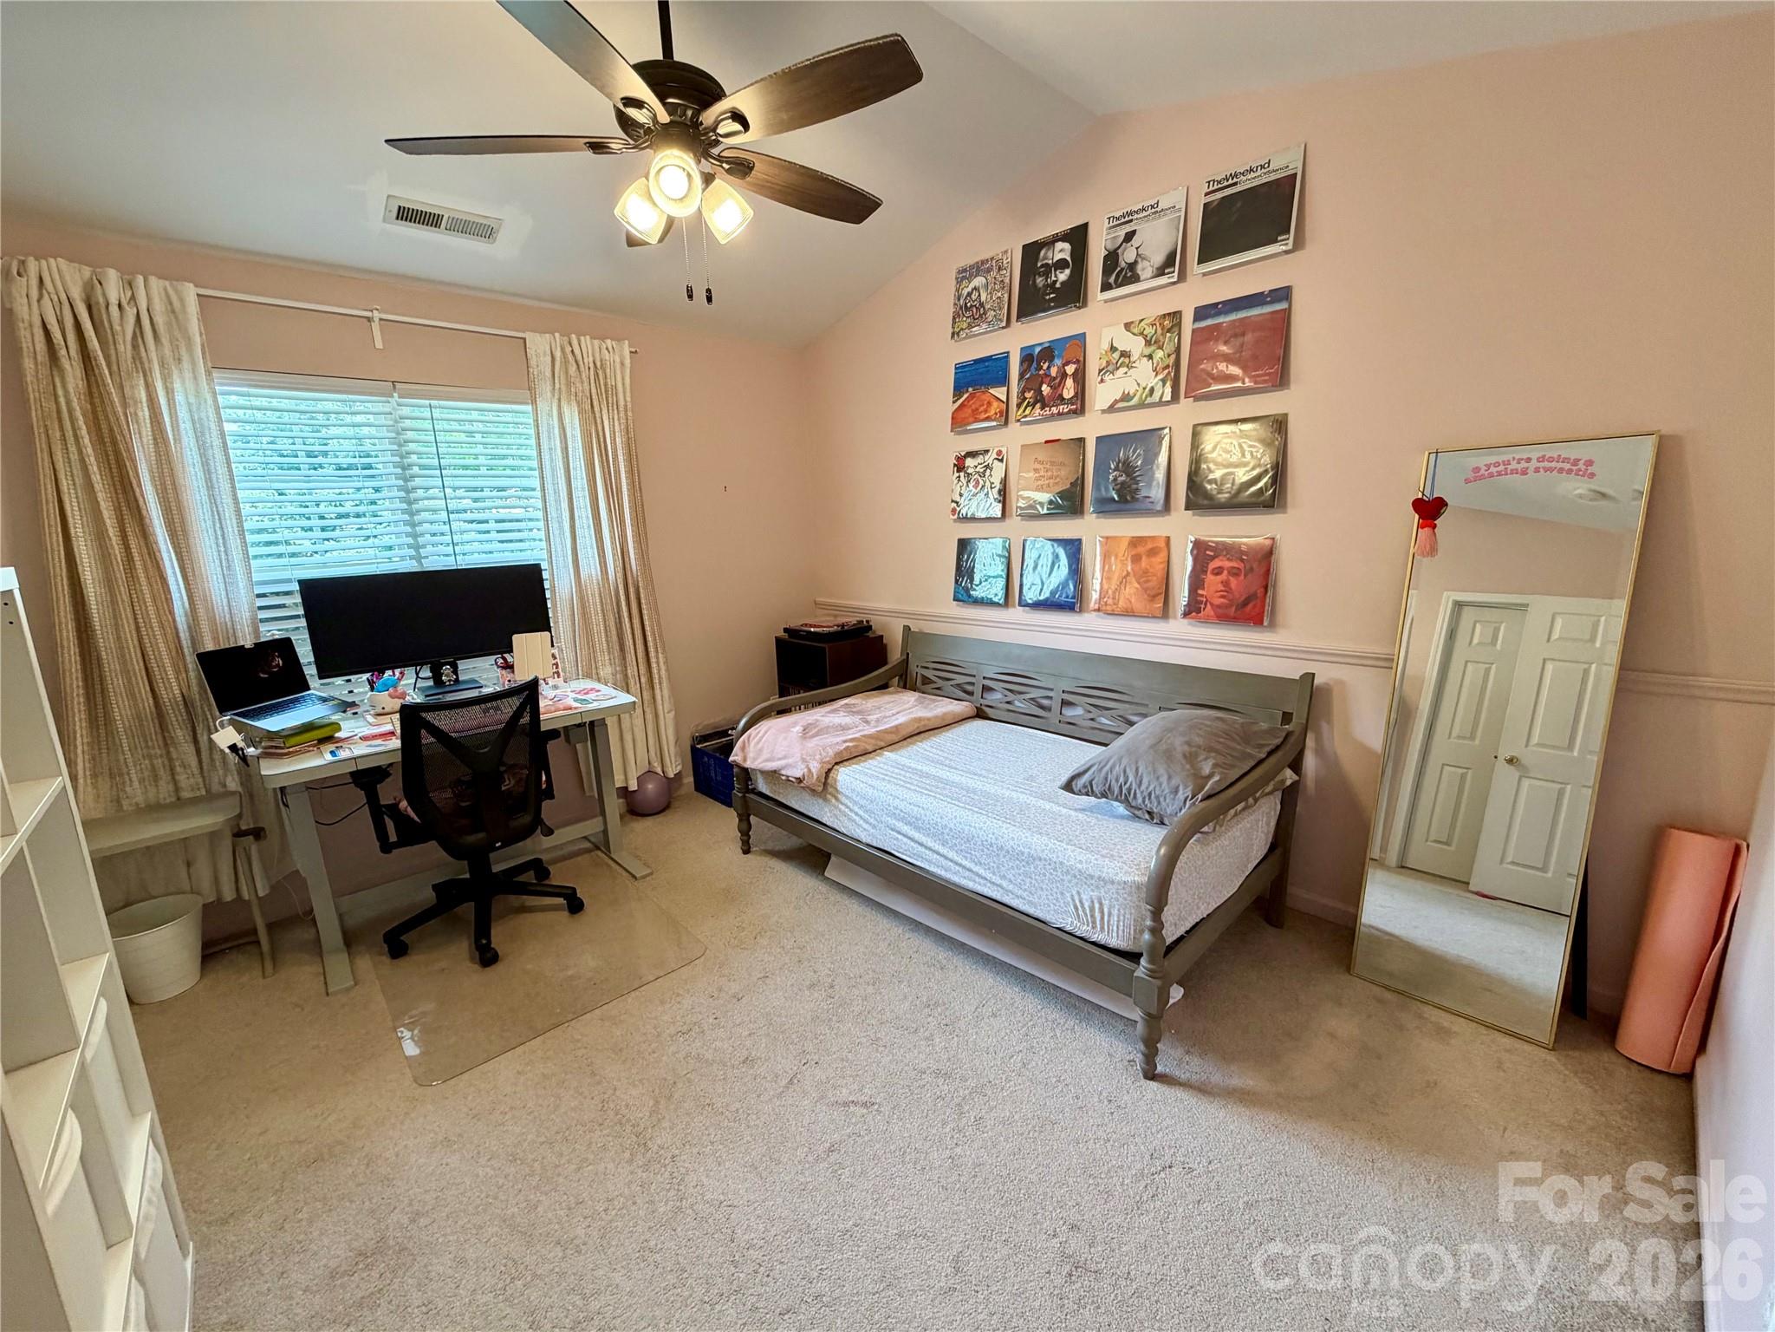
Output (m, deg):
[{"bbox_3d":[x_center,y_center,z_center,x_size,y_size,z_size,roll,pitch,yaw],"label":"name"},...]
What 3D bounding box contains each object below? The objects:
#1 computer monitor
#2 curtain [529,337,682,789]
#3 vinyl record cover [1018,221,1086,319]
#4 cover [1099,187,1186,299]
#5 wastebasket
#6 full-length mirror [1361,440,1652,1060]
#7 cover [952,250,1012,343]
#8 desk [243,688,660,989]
[{"bbox_3d":[-1.785,-0.146,2.866,0.810,0.460,0.190,-12,15,-42],"label":"computer monitor"},{"bbox_3d":[-1.361,-0.434,3.499,0.530,2.170,0.120,-12,15,-42],"label":"curtain"},{"bbox_3d":[0.680,-1.608,2.959,0.018,0.315,0.315,-5,12,-43],"label":"vinyl record cover"},{"bbox_3d":[0.948,-1.561,2.677,0.018,0.315,0.315,-5,12,-43],"label":"cover"},{"bbox_3d":[-2.498,0.972,2.450,0.285,0.257,0.285,-12,15,-42],"label":"wastebasket"},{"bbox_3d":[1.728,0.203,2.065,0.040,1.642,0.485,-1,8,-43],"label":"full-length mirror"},{"bbox_3d":[0.423,-1.657,3.227,0.018,0.315,0.315,-5,12,-43],"label":"cover"},{"bbox_3d":[-1.673,0.586,2.885,1.230,0.785,0.590,-12,15,-42],"label":"desk"}]

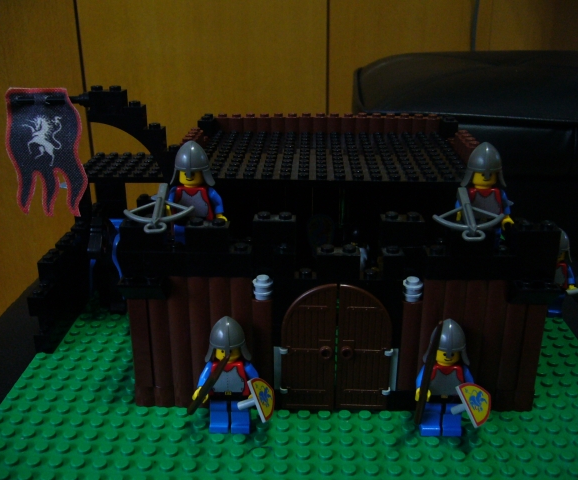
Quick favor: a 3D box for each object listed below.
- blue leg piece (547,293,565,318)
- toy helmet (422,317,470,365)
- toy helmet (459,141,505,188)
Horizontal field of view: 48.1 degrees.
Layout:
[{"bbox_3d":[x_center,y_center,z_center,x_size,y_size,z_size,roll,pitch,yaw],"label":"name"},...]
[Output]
[{"bbox_3d":[0.136,0.032,0.332,0.008,0.013,0.009,1,20,1],"label":"blue leg piece"},{"bbox_3d":[0.057,0.037,0.234,0.017,0.018,0.016,1,20,1],"label":"toy helmet"},{"bbox_3d":[0.073,-0.028,0.243,0.017,0.018,0.016,1,20,1],"label":"toy helmet"}]

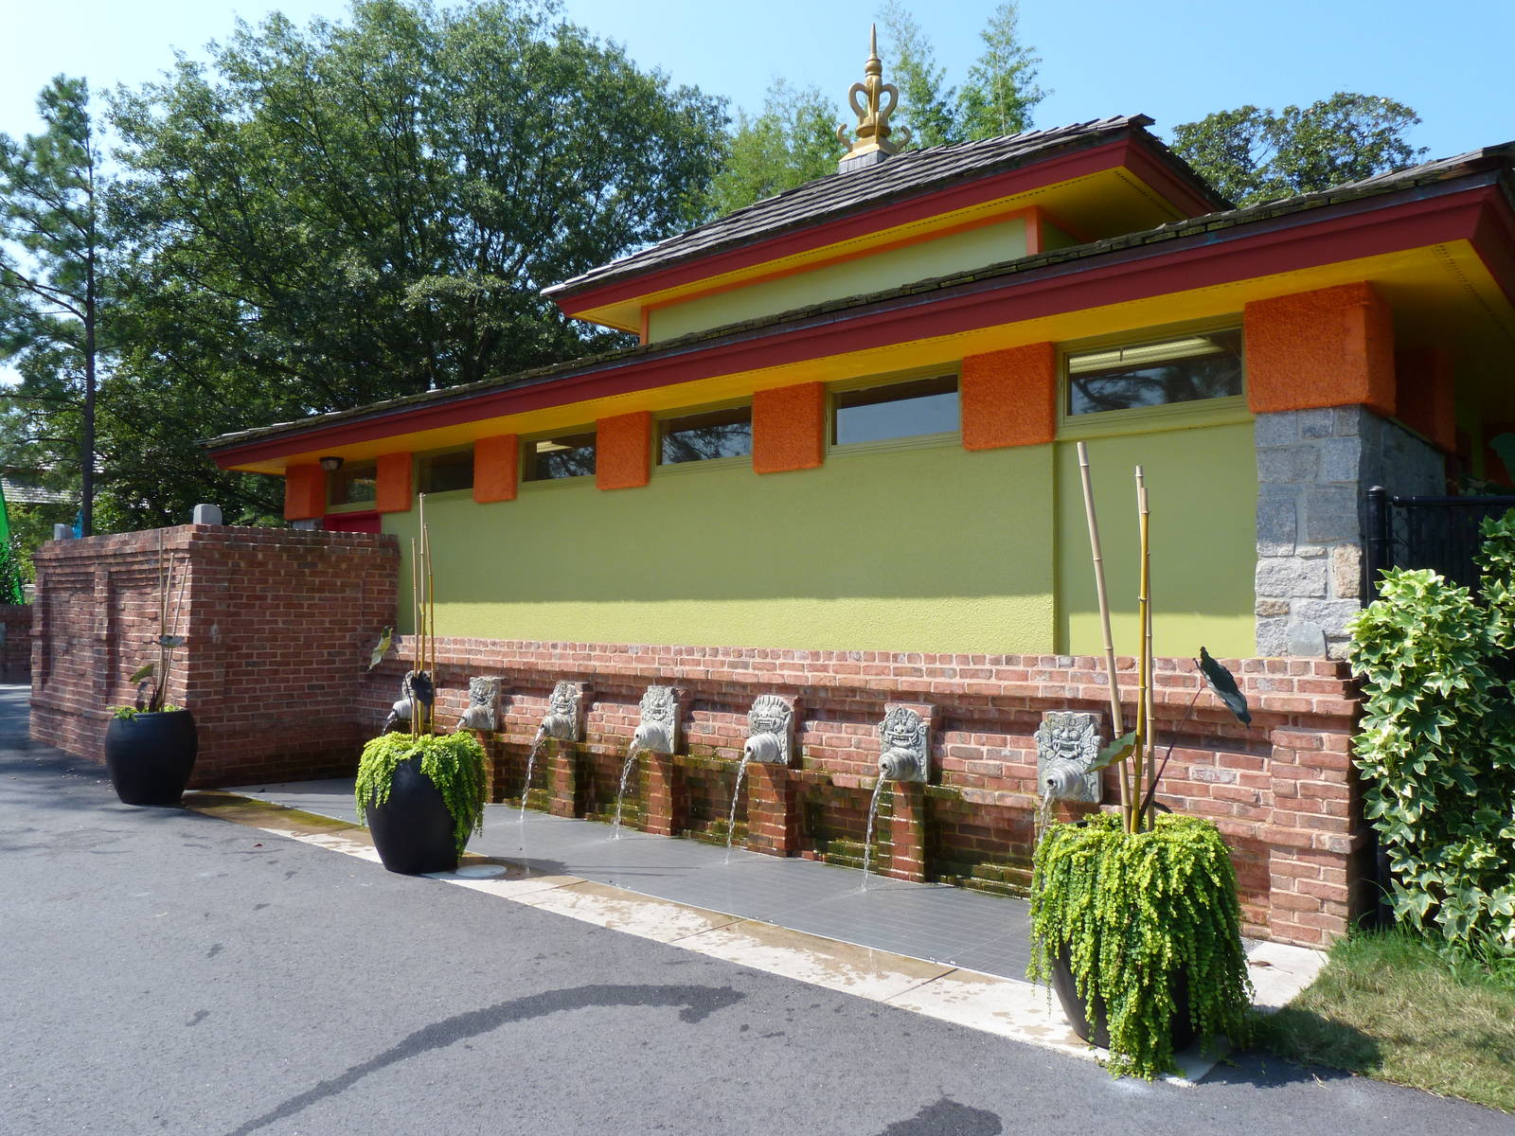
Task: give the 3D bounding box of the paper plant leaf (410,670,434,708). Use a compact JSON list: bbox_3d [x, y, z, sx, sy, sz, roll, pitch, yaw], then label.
[{"bbox_3d":[-1.806,0.657,5.900,0.135,0.210,0.080,1,-3,-17],"label":"paper plant leaf"}]

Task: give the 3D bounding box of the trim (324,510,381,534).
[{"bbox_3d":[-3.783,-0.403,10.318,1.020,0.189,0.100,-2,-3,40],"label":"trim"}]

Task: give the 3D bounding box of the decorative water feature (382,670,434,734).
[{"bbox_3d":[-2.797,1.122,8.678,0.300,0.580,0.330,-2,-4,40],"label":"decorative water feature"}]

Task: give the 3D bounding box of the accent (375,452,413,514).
[{"bbox_3d":[-3.287,-0.763,9.959,0.520,0.530,0.080,-2,-4,40],"label":"accent"}]

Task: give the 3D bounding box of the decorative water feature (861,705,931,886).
[{"bbox_3d":[0.686,1.177,5.707,0.300,0.907,0.390,-2,-4,40],"label":"decorative water feature"}]

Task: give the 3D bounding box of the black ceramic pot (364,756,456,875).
[{"bbox_3d":[-1.825,1.295,5.970,0.600,0.660,0.600,0,-3,0],"label":"black ceramic pot"}]

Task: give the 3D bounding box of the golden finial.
[{"bbox_3d":[1.047,-4.344,9.976,0.500,1.278,0.500,-2,-4,40],"label":"golden finial"}]

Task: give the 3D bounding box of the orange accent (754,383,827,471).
[{"bbox_3d":[0.220,-0.866,6.883,0.547,0.507,0.090,-2,-3,40],"label":"orange accent"}]

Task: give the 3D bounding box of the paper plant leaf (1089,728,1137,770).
[{"bbox_3d":[1.154,0.593,3.550,0.160,0.130,0.130,1,-3,-11],"label":"paper plant leaf"}]

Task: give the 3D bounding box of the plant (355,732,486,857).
[{"bbox_3d":[-1.817,1.192,5.960,0.680,0.610,0.680,0,-3,0],"label":"plant"}]

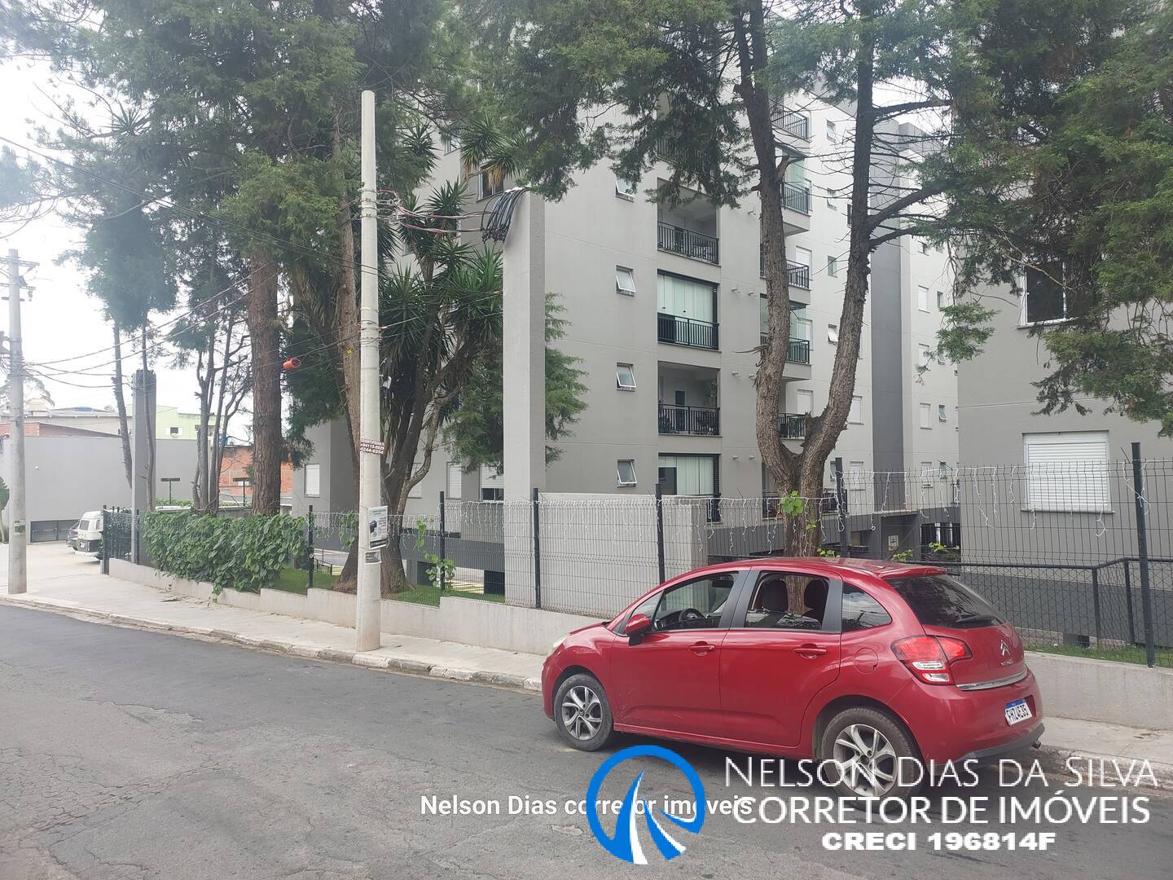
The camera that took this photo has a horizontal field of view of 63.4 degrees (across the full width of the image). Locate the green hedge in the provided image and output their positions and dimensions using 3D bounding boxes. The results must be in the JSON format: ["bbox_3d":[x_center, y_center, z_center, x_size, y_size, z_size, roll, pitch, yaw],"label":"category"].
[{"bbox_3d":[-8.825,2.547,22.353,0.800,1.660,9.700,1,-2,-40],"label":"green hedge"}]

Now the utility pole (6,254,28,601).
[{"bbox_3d":[-15.783,-0.539,26.230,0.480,9.498,0.480,1,-2,-31],"label":"utility pole"}]

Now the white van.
[{"bbox_3d":[-19.034,4.011,40.100,1.720,2.000,4.400,-2,-2,41],"label":"white van"}]

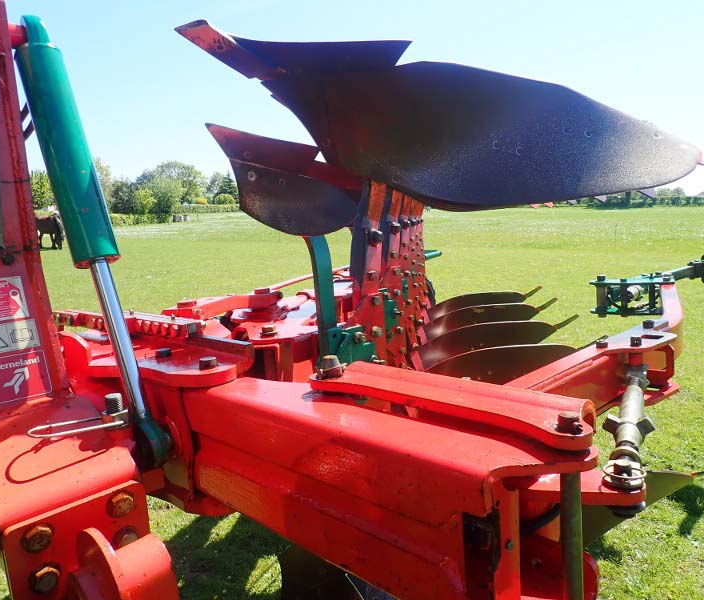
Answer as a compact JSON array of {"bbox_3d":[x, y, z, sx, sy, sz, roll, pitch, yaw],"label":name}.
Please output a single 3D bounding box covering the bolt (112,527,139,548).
[{"bbox_3d":[-0.388,0.415,1.000,0.024,0.048,0.048,7,12,43],"label":"bolt"}]

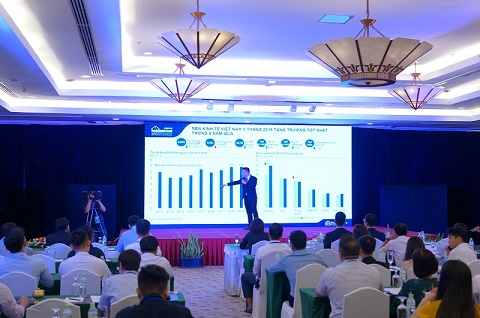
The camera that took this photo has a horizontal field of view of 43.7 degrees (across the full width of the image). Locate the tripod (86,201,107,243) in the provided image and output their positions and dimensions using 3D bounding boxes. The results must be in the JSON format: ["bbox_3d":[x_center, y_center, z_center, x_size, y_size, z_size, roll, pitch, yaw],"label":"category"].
[{"bbox_3d":[-2.911,1.598,12.147,0.800,1.500,0.800,0,-2,-10],"label":"tripod"}]

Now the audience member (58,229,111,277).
[{"bbox_3d":[-1.674,1.454,6.448,0.540,1.340,0.750,0,-2,-9],"label":"audience member"}]

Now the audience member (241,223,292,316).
[{"bbox_3d":[0.411,1.498,8.010,0.586,1.283,0.858,1,-3,-14],"label":"audience member"}]

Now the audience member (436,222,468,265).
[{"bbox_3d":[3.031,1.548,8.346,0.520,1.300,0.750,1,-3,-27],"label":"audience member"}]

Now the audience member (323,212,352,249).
[{"bbox_3d":[1.581,1.547,9.771,0.505,1.343,0.808,1,-3,-14],"label":"audience member"}]

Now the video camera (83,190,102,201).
[{"bbox_3d":[-2.990,0.738,12.180,0.340,0.200,0.340,0,-2,-10],"label":"video camera"}]

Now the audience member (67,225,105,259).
[{"bbox_3d":[-1.953,1.485,7.629,0.495,1.283,0.808,0,-3,-5],"label":"audience member"}]

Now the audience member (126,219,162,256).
[{"bbox_3d":[-1.256,1.467,7.802,0.505,1.333,0.808,0,-3,-7],"label":"audience member"}]

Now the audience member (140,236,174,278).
[{"bbox_3d":[-0.960,1.476,6.497,0.500,1.300,0.750,0,-2,-9],"label":"audience member"}]

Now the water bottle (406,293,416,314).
[{"bbox_3d":[1.389,1.199,4.857,0.067,0.215,0.067,0,-2,-10],"label":"water bottle"}]

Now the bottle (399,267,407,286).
[{"bbox_3d":[1.620,1.183,6.009,0.065,0.207,0.065,0,-3,-11],"label":"bottle"}]

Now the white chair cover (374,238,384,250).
[{"bbox_3d":[2.037,1.730,9.580,0.424,0.959,0.535,0,-3,-11],"label":"white chair cover"}]

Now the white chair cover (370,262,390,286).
[{"bbox_3d":[1.407,1.661,6.740,0.450,0.950,0.520,0,-2,-10],"label":"white chair cover"}]

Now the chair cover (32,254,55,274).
[{"bbox_3d":[-2.424,1.632,7.287,0.424,0.959,0.535,0,-3,-11],"label":"chair cover"}]

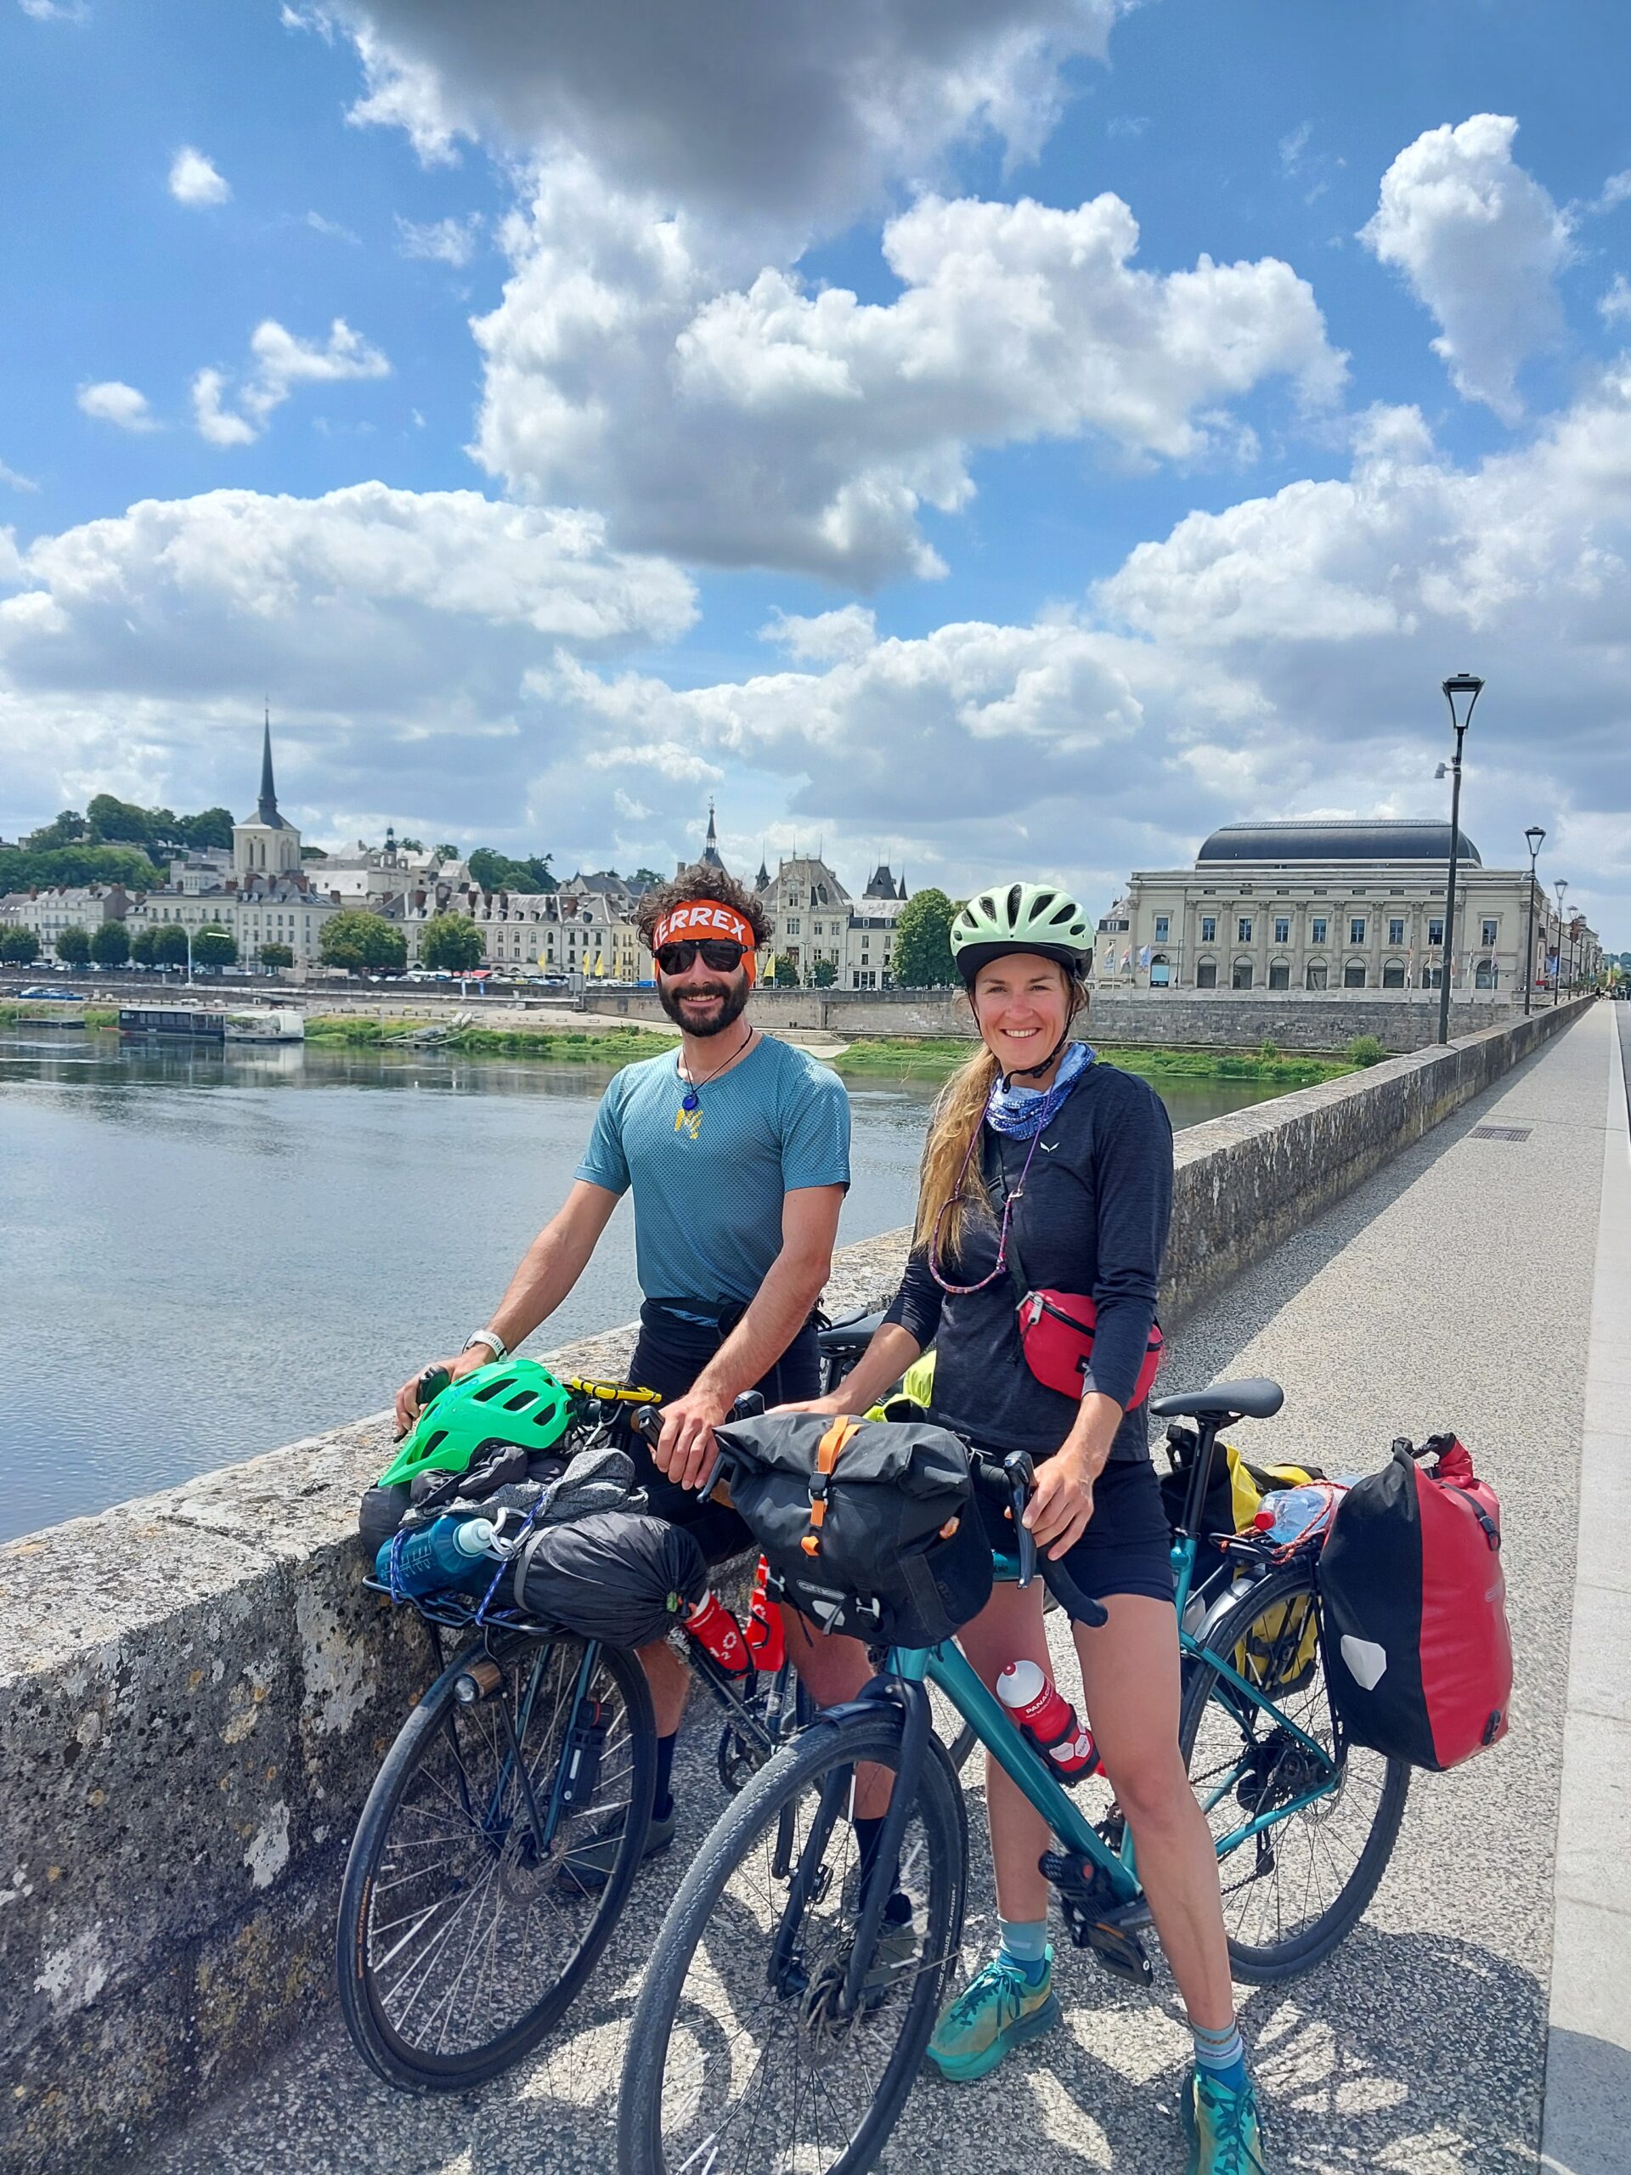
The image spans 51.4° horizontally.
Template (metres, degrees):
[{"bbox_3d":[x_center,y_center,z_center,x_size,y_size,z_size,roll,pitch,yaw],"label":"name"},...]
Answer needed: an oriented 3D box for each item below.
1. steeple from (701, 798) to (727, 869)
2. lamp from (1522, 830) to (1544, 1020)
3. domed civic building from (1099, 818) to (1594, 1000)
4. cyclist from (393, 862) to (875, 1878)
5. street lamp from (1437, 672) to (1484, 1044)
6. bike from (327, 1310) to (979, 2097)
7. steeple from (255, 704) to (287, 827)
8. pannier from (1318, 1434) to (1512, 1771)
[{"bbox_3d":[-15.452,-38.056,255.000,3.400,11.000,3.400,3,5,25],"label":"steeple"},{"bbox_3d":[18.817,-4.344,44.559,0.460,4.858,0.460,3,5,25],"label":"lamp"},{"bbox_3d":[68.581,-23.800,220.811,48.300,22.500,30.000,3,5,25],"label":"domed civic building"},{"bbox_3d":[-0.213,0.555,2.821,0.710,1.830,0.653,4,5,28],"label":"cyclist"},{"bbox_3d":[8.430,-2.987,22.419,0.460,4.858,0.460,3,5,25],"label":"street lamp"},{"bbox_3d":[-0.104,0.929,2.948,0.560,1.070,1.770,5,5,39],"label":"bike"},{"bbox_3d":[-138.466,-80.754,430.000,6.800,31.000,6.800,3,4,18],"label":"steeple"},{"bbox_3d":[0.999,0.825,2.800,0.280,0.500,0.200,-2,0,-36],"label":"pannier"}]

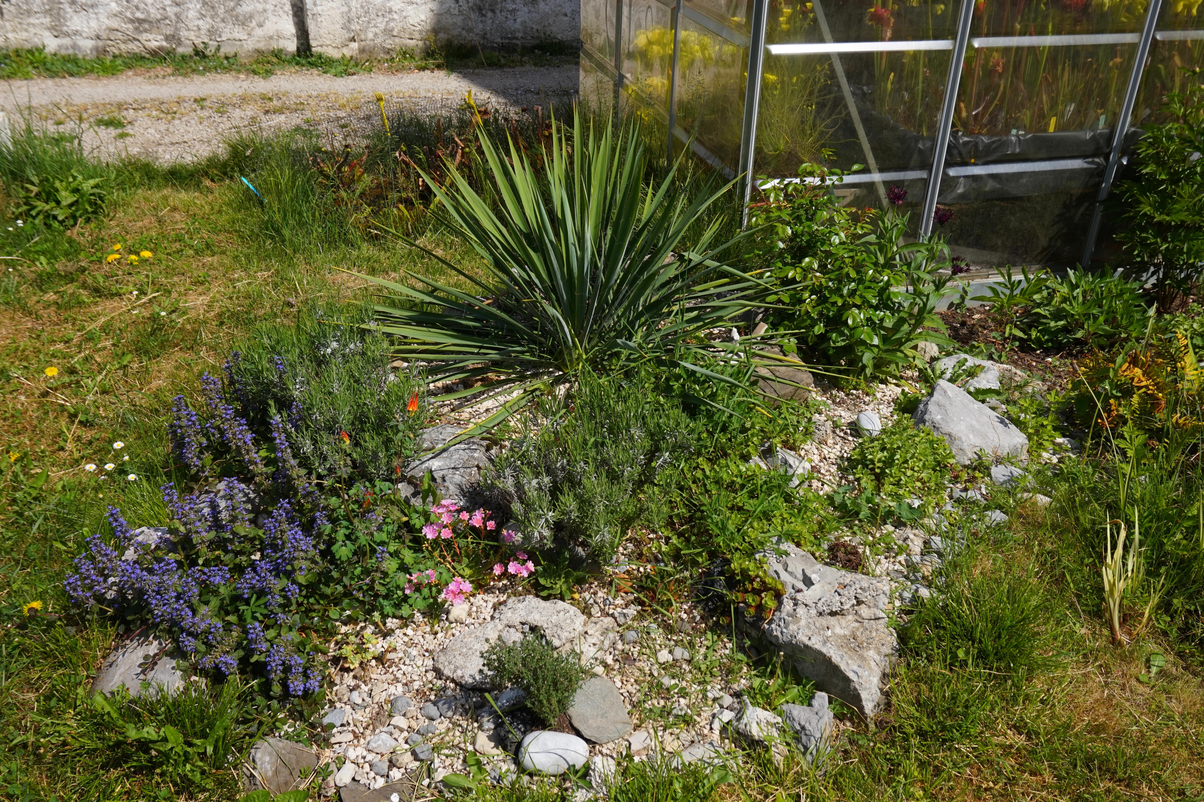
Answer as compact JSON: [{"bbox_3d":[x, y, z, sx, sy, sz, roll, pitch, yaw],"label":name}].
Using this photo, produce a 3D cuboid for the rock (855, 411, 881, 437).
[{"bbox_3d":[0.616,0.052,2.393,0.059,0.045,0.064,-15,34,-25],"label":"rock"}]

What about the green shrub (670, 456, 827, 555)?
[{"bbox_3d":[0.305,0.216,2.125,0.320,0.140,0.250,2,31,0],"label":"green shrub"}]

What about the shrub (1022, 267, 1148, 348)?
[{"bbox_3d":[1.453,-0.278,3.118,0.360,0.240,0.330,1,29,0],"label":"shrub"}]

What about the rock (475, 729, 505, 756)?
[{"bbox_3d":[-0.182,0.549,1.668,0.047,0.030,0.040,1,29,0],"label":"rock"}]

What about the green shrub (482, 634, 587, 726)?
[{"bbox_3d":[-0.112,0.466,1.735,0.175,0.125,0.155,1,29,0],"label":"green shrub"}]

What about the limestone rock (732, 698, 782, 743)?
[{"bbox_3d":[0.257,0.530,1.721,0.084,0.060,0.066,-9,30,-17],"label":"limestone rock"}]

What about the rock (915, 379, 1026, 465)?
[{"bbox_3d":[0.873,0.053,2.455,0.275,0.190,0.190,-9,30,-17],"label":"rock"}]

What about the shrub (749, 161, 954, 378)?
[{"bbox_3d":[0.664,-0.352,2.808,0.510,0.560,0.450,1,29,0],"label":"shrub"}]

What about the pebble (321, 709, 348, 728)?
[{"bbox_3d":[-0.491,0.582,1.902,0.046,0.028,0.036,1,30,0],"label":"pebble"}]

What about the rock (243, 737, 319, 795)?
[{"bbox_3d":[-0.557,0.634,1.803,0.130,0.075,0.100,1,30,0],"label":"rock"}]

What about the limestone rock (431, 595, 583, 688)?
[{"bbox_3d":[-0.183,0.470,2.051,0.295,0.085,0.175,-10,32,-19],"label":"limestone rock"}]

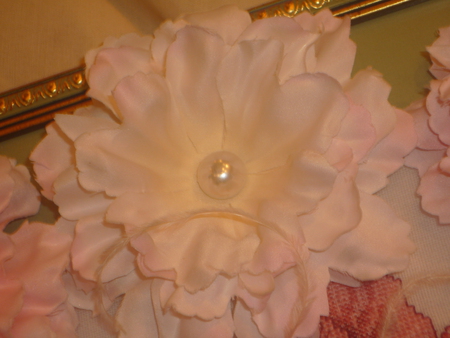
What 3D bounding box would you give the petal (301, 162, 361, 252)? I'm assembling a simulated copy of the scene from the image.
[{"bbox_3d":[0.037,0.013,0.548,0.020,0.014,0.031,-23,69,-3],"label":"petal"}]

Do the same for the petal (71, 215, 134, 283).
[{"bbox_3d":[-0.043,0.027,0.550,0.025,0.013,0.019,-41,79,-18],"label":"petal"}]

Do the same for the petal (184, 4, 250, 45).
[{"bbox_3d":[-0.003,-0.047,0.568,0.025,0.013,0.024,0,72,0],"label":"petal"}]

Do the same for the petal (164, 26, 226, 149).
[{"bbox_3d":[-0.010,-0.028,0.550,0.019,0.014,0.043,-7,87,-2],"label":"petal"}]

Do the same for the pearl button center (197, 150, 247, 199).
[{"bbox_3d":[-0.001,0.002,0.548,0.017,0.009,0.018,-1,72,3],"label":"pearl button center"}]

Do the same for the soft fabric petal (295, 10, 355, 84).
[{"bbox_3d":[0.035,-0.043,0.564,0.021,0.014,0.026,22,74,7],"label":"soft fabric petal"}]

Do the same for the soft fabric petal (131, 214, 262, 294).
[{"bbox_3d":[-0.010,0.029,0.538,0.044,0.016,0.029,4,57,3],"label":"soft fabric petal"}]

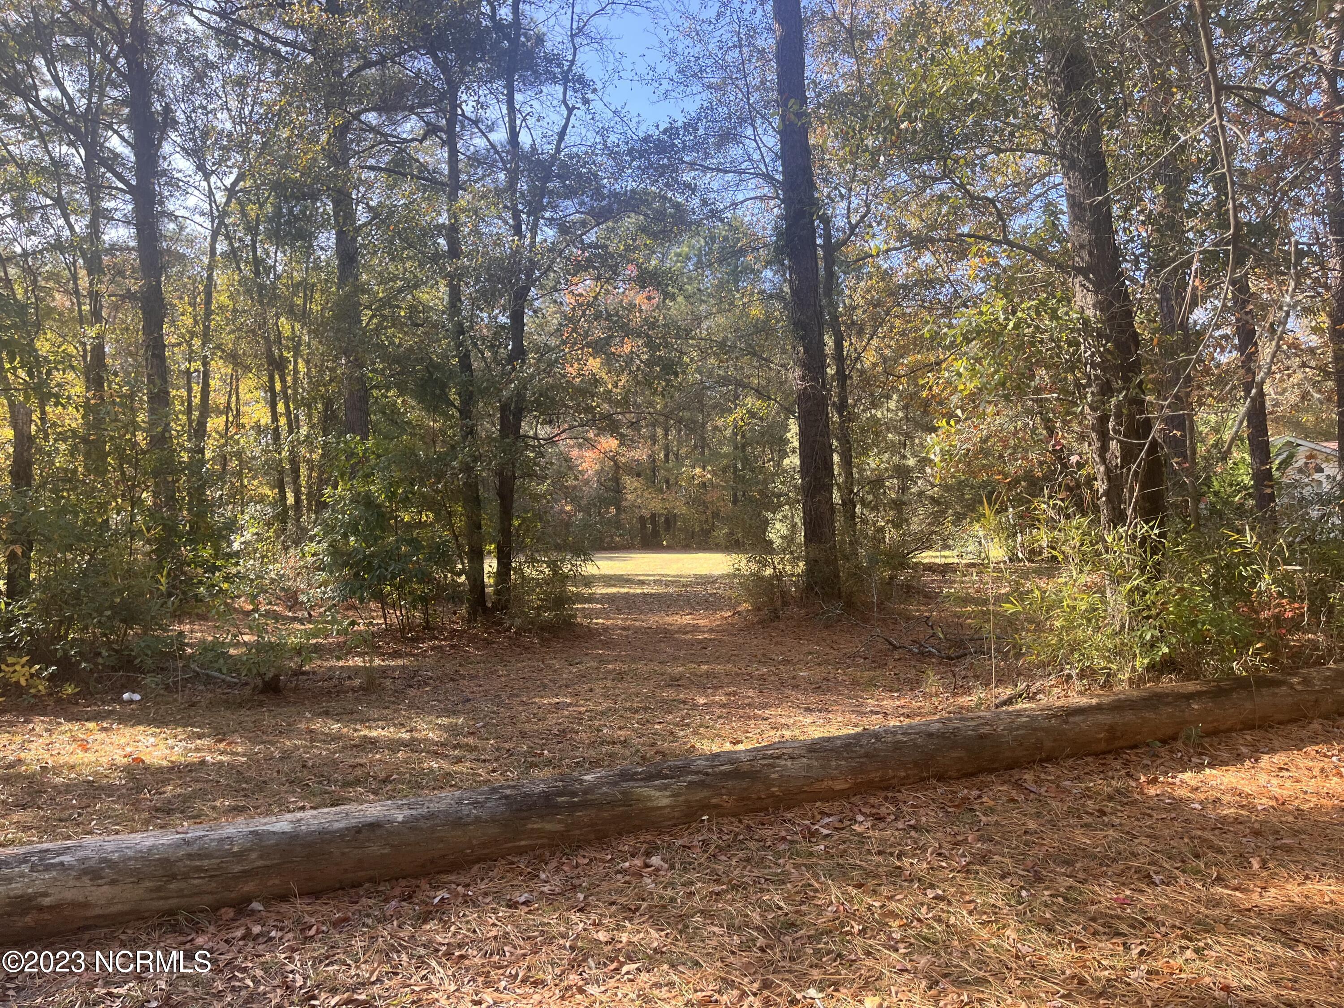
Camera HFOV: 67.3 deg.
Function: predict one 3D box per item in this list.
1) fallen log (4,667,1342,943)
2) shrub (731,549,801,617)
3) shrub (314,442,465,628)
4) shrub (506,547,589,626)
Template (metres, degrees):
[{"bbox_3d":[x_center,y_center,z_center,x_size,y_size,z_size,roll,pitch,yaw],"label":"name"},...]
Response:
[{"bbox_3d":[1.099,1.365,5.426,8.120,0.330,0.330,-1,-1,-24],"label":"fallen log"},{"bbox_3d":[1.394,1.161,14.888,0.980,0.970,0.950,-2,-1,5],"label":"shrub"},{"bbox_3d":[-4.180,0.479,14.856,2.060,2.710,1.900,-1,-1,-16],"label":"shrub"},{"bbox_3d":[-1.755,1.180,14.362,1.150,1.130,1.100,-2,-1,-7],"label":"shrub"}]

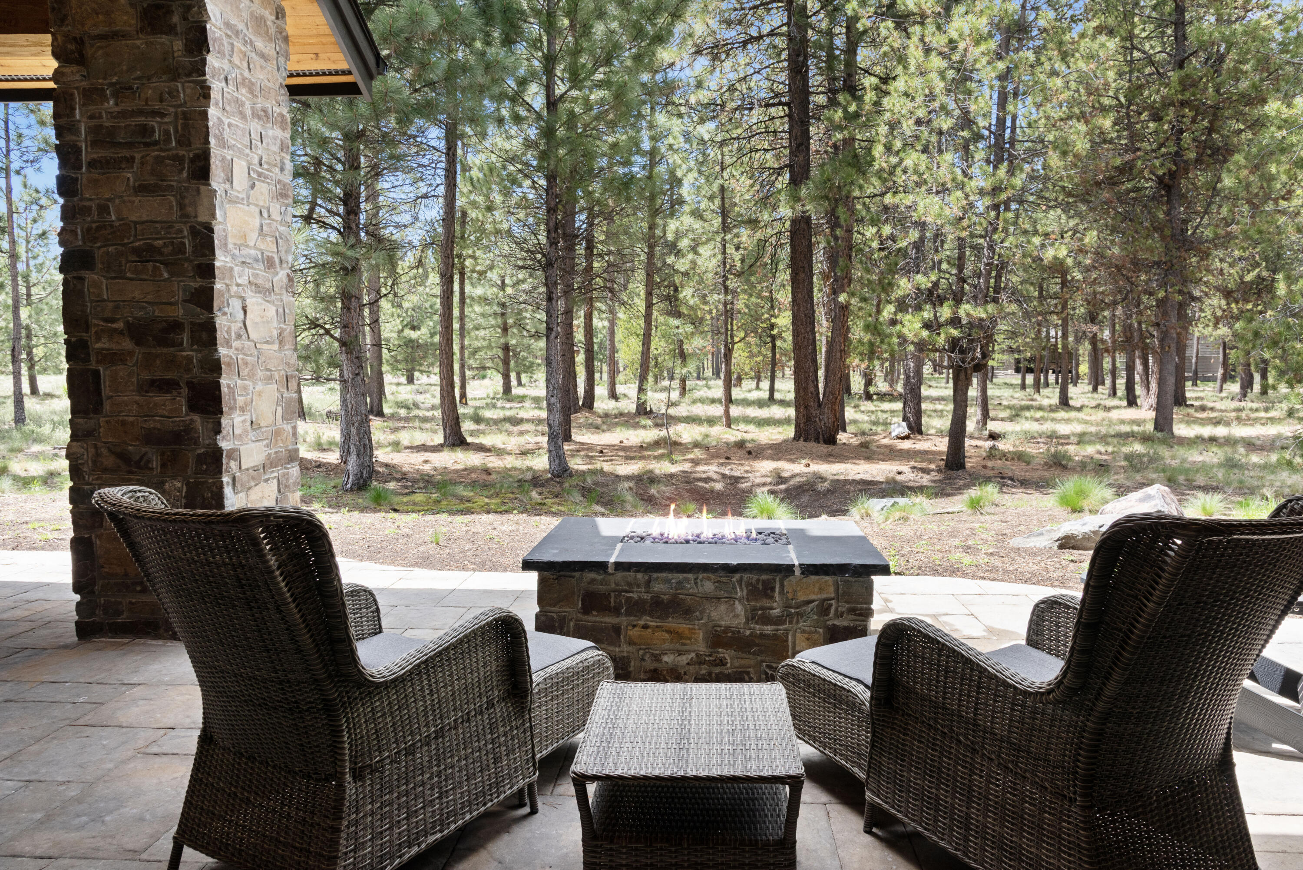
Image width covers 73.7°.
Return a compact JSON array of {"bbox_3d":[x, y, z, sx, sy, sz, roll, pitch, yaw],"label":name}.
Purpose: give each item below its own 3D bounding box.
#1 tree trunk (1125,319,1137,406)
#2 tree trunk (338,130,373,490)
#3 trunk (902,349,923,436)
[{"bbox_3d":[13.635,-2.034,24.708,0.333,2.485,0.333,0,5,4],"label":"tree trunk"},{"bbox_3d":[-3.253,-1.344,9.524,0.347,3.891,0.347,0,5,4],"label":"tree trunk"},{"bbox_3d":[4.944,-0.804,16.402,0.373,1.556,0.373,0,5,4],"label":"trunk"}]

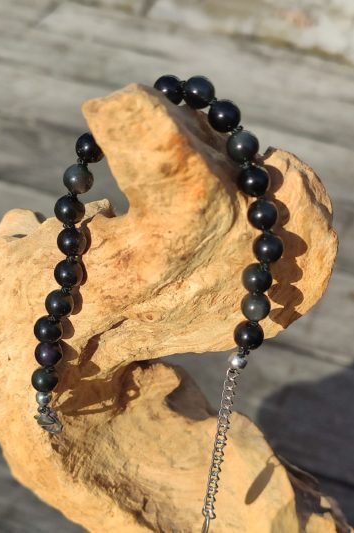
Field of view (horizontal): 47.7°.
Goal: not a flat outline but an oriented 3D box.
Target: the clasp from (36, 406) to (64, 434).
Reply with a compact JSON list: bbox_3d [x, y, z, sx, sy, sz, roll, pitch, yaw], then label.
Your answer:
[{"bbox_3d":[-0.040,0.050,0.128,0.004,0.010,0.006,16,50,46],"label":"clasp"}]

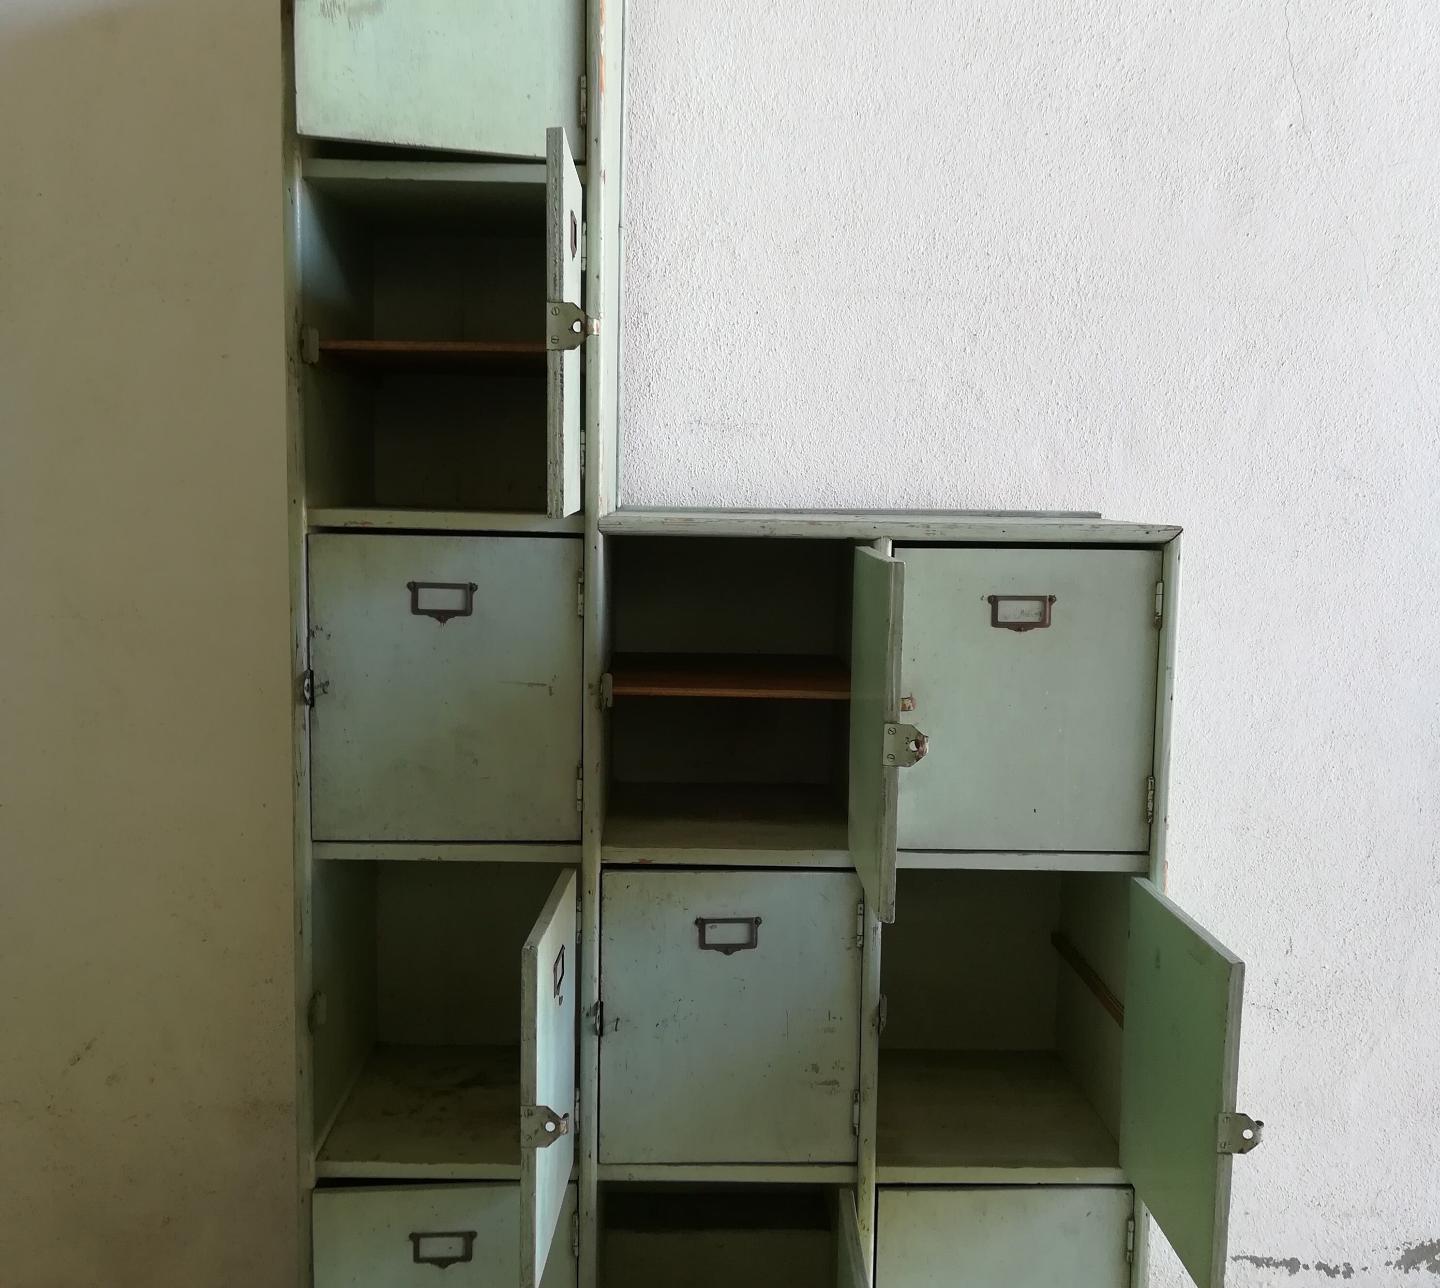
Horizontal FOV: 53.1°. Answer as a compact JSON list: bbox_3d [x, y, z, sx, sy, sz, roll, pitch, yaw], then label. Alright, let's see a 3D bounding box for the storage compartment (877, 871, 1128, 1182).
[{"bbox_3d":[0.383,0.476,2.112,0.344,0.408,0.412,1,6,-1],"label":"storage compartment"}]

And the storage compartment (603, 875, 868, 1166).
[{"bbox_3d":[0.008,0.427,1.911,0.314,0.370,0.374,1,6,-2],"label":"storage compartment"}]

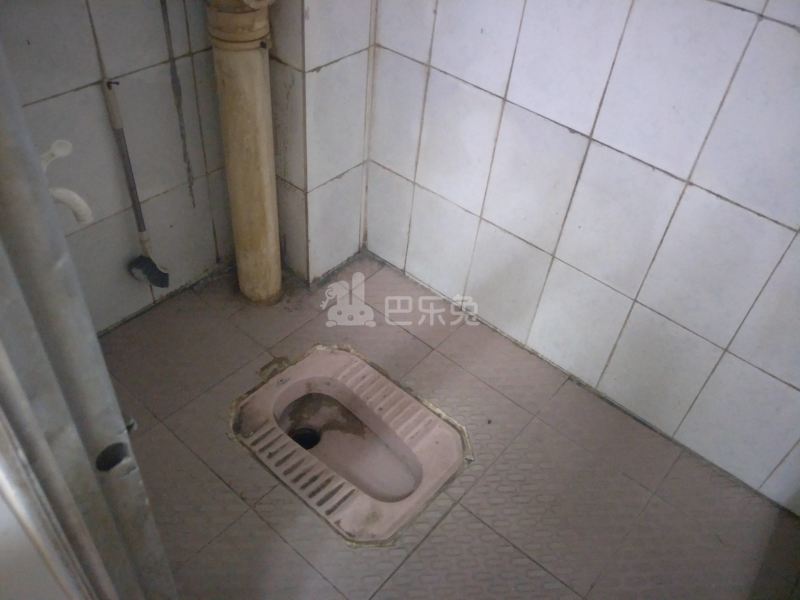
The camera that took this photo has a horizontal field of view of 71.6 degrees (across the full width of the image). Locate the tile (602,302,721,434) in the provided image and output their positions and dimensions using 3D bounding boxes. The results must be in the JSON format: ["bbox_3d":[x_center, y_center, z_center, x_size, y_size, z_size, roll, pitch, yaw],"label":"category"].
[{"bbox_3d":[0.597,0.162,1.293,0.205,0.308,0.014,33,50,27],"label":"tile"}]

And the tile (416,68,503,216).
[{"bbox_3d":[0.143,-0.383,1.365,0.222,0.316,0.014,33,50,27],"label":"tile"}]

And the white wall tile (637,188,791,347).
[{"bbox_3d":[0.610,-0.062,1.092,0.199,0.296,0.014,33,50,27],"label":"white wall tile"}]

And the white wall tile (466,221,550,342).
[{"bbox_3d":[0.271,-0.039,1.444,0.200,0.300,0.010,33,51,27],"label":"white wall tile"}]

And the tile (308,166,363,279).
[{"bbox_3d":[-0.184,-0.221,1.591,0.010,0.300,0.200,33,51,27],"label":"tile"}]

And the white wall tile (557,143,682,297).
[{"bbox_3d":[0.459,-0.166,1.180,0.206,0.301,0.014,33,50,27],"label":"white wall tile"}]

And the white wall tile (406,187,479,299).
[{"bbox_3d":[0.109,-0.141,1.525,0.200,0.300,0.010,33,51,27],"label":"white wall tile"}]

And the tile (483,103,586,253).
[{"bbox_3d":[0.304,-0.271,1.272,0.212,0.309,0.014,33,50,27],"label":"tile"}]

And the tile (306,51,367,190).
[{"bbox_3d":[-0.167,-0.462,1.431,0.014,0.316,0.211,33,50,27],"label":"tile"}]

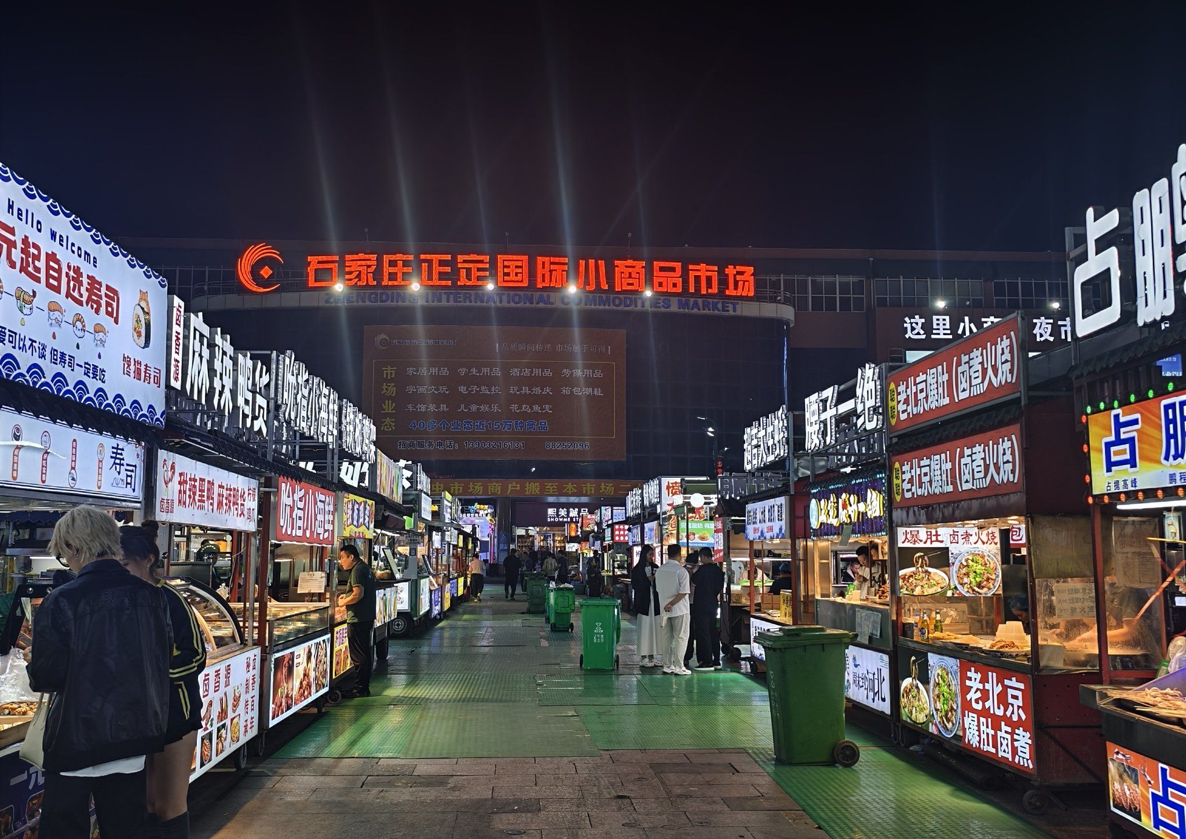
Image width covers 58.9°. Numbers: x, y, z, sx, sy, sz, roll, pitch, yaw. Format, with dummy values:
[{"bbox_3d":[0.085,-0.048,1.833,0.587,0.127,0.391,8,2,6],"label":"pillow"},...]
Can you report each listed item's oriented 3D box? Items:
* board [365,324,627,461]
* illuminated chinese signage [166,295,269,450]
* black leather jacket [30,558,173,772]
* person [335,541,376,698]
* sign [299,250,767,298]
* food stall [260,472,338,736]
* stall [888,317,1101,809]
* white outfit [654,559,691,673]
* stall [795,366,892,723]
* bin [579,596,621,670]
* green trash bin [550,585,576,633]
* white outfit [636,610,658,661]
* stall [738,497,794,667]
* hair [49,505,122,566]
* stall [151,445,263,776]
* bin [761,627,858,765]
[{"bbox_3d":[-5.638,-1.499,60.694,15.164,7.761,0.250,1,-7,-6],"label":"board"},{"bbox_3d":[-2.591,-0.293,7.432,0.120,0.600,2.250,0,-7,-3],"label":"illuminated chinese signage"},{"bbox_3d":[-1.883,0.951,4.071,0.480,0.780,0.360,6,-9,-40],"label":"black leather jacket"},{"bbox_3d":[-2.725,2.301,12.100,0.480,1.700,0.500,-1,-7,5],"label":"person"},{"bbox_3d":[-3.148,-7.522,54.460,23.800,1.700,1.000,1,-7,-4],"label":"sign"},{"bbox_3d":[-3.265,1.664,9.670,1.200,2.181,2.377,0,-7,-2],"label":"food stall"},{"bbox_3d":[3.264,1.019,7.770,1.300,3.131,2.026,1,-7,-6],"label":"stall"},{"bbox_3d":[1.106,2.697,14.444,0.470,1.520,0.340,-6,-9,38],"label":"white outfit"},{"bbox_3d":[3.108,1.300,10.676,1.300,3.360,2.800,0,-7,-3],"label":"stall"},{"bbox_3d":[0.067,3.025,15.010,0.580,1.010,0.720,0,-7,2],"label":"bin"},{"bbox_3d":[-0.634,3.999,22.342,0.500,0.960,0.580,1,-8,-11],"label":"green trash bin"},{"bbox_3d":[0.813,3.161,15.364,0.390,0.750,0.330,6,-10,-40],"label":"white outfit"},{"bbox_3d":[2.903,2.165,13.457,1.300,2.319,2.050,1,-7,-5],"label":"stall"},{"bbox_3d":[-1.963,0.449,4.063,0.260,0.230,0.230,-3,-8,22],"label":"hair"},{"bbox_3d":[-3.133,1.342,7.051,1.300,2.380,2.350,0,-7,-3],"label":"stall"},{"bbox_3d":[1.686,2.181,8.402,0.750,1.050,0.580,1,-7,-4],"label":"bin"}]

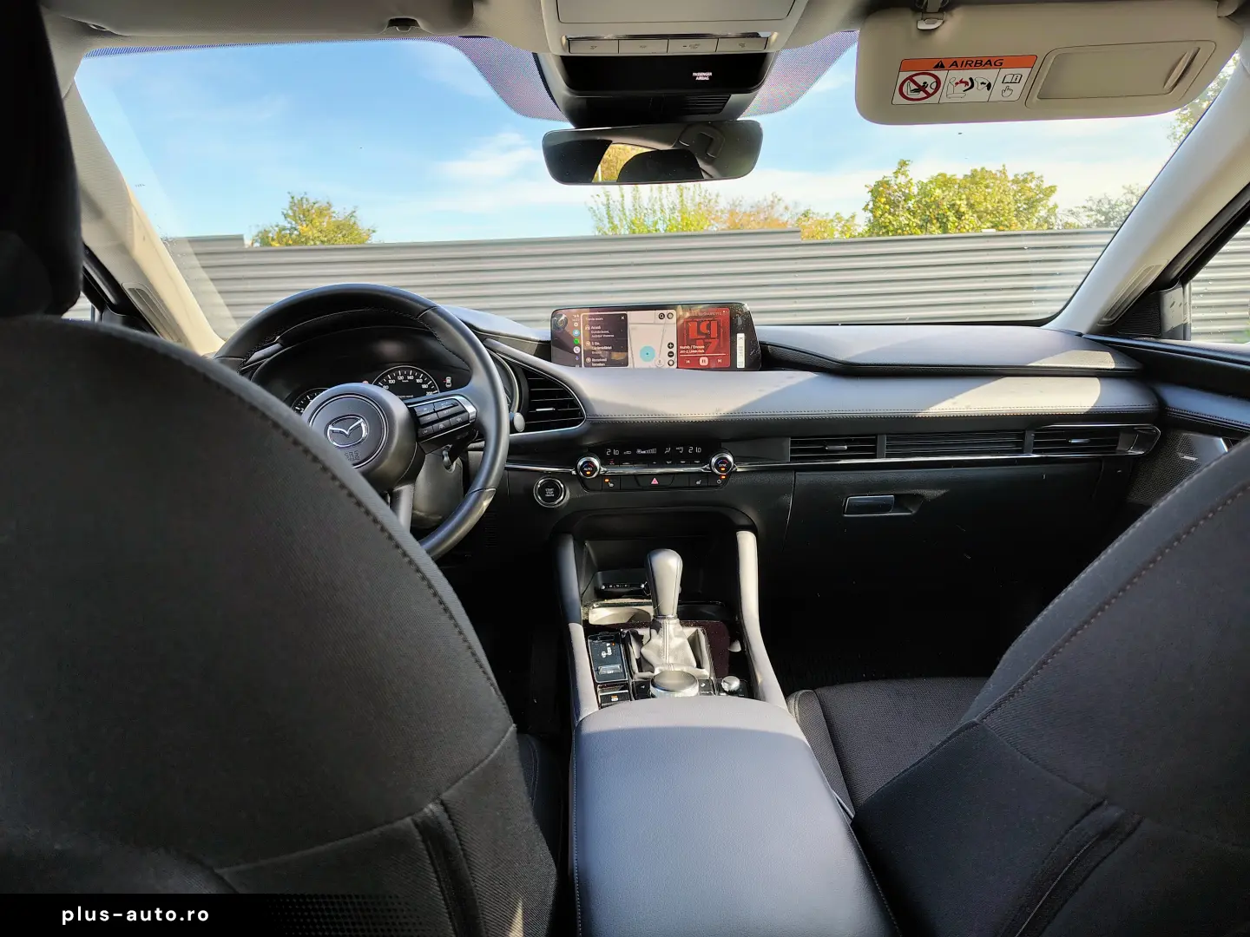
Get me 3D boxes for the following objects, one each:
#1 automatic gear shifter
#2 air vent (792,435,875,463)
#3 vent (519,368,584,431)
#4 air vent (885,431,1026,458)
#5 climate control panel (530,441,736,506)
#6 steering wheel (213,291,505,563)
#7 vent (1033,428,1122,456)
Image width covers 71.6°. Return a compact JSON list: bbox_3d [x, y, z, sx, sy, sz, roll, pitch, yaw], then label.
[{"bbox_3d":[0.048,0.155,0.965,0.066,0.120,0.080,-2,12,-2],"label":"automatic gear shifter"},{"bbox_3d":[0.292,-0.028,1.217,0.122,0.034,0.035,-2,7,-2],"label":"air vent"},{"bbox_3d":[-0.098,-0.097,1.185,0.087,0.083,0.050,-2,7,-2],"label":"vent"},{"bbox_3d":[0.466,-0.034,1.227,0.197,0.034,0.035,-2,7,-2],"label":"air vent"},{"bbox_3d":[0.011,0.005,1.200,0.280,0.085,0.050,-2,2,-2],"label":"climate control panel"},{"bbox_3d":[-0.327,-0.046,1.059,0.370,0.370,0.100,-3,-13,-8],"label":"steering wheel"},{"bbox_3d":[0.639,-0.040,1.227,0.126,0.034,0.035,-2,7,-2],"label":"vent"}]

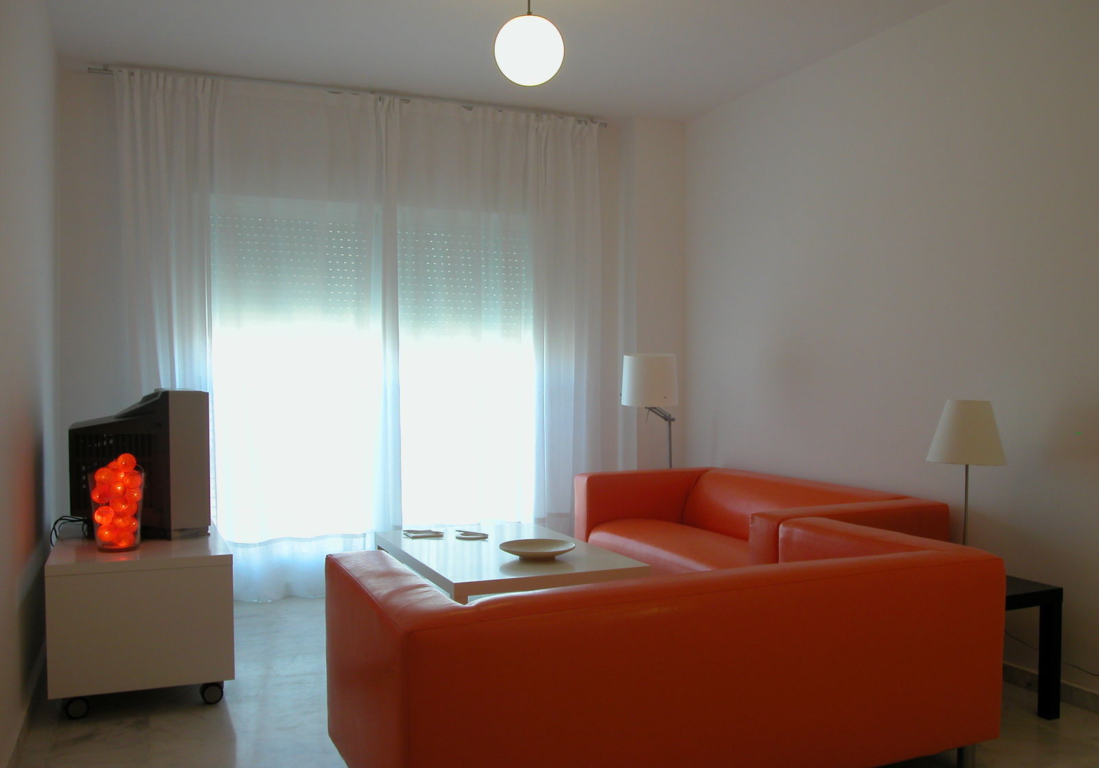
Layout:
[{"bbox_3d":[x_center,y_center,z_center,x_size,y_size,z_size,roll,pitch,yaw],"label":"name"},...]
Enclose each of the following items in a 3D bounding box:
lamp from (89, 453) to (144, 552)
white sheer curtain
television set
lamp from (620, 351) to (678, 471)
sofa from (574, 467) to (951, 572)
[{"bbox_3d":[-1.573,0.428,3.241,0.195,0.355,0.195,0,0,-24],"label":"lamp"},{"bbox_3d":[-0.910,-0.213,4.825,2.710,2.680,0.150,0,0,-24],"label":"white sheer curtain"},{"bbox_3d":[-1.720,0.314,3.734,0.520,0.590,0.720,0,0,-24],"label":"television set"},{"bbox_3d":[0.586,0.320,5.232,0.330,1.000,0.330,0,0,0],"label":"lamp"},{"bbox_3d":[0.887,0.835,4.305,0.880,0.660,1.790,0,0,-24],"label":"sofa"}]

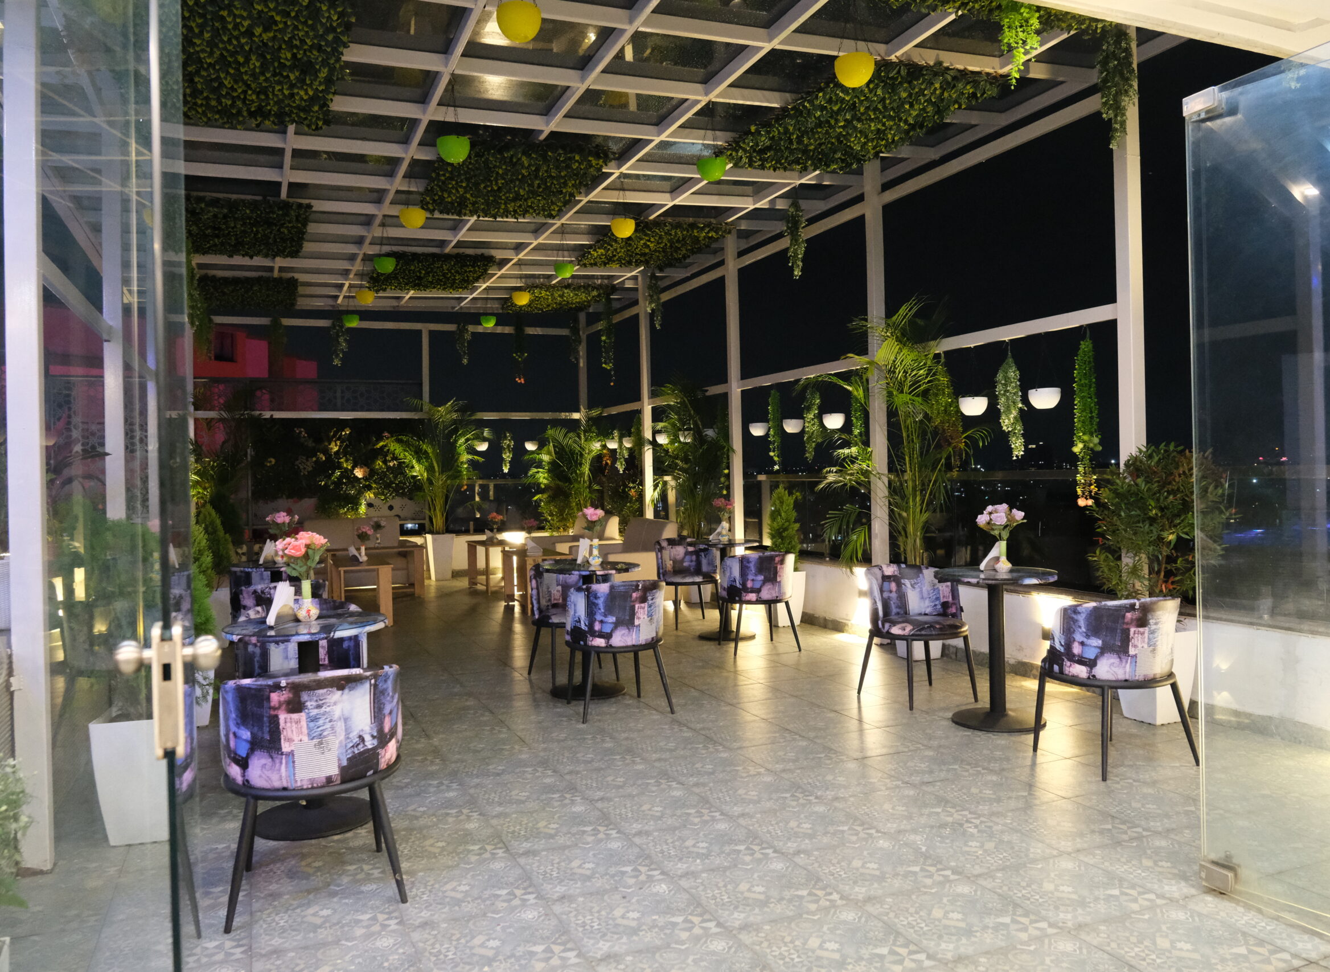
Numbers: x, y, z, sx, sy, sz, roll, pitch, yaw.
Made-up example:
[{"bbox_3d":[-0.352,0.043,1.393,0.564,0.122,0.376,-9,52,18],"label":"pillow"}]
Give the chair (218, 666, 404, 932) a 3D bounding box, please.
[{"bbox_3d":[-1.102,0.904,3.055,0.548,0.716,0.563,-2,0,-21],"label":"chair"}]

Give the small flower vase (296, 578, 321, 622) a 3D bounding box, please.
[{"bbox_3d":[-1.296,0.415,3.528,0.083,0.150,0.083,-1,0,-23],"label":"small flower vase"}]

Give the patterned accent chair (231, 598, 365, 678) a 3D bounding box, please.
[{"bbox_3d":[-1.650,0.914,4.436,0.548,0.716,0.563,-2,0,-23],"label":"patterned accent chair"}]

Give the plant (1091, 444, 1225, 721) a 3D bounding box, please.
[{"bbox_3d":[2.415,0.470,4.819,0.660,1.360,0.660,-1,0,-23],"label":"plant"}]

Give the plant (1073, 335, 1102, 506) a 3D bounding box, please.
[{"bbox_3d":[2.290,-0.355,5.274,0.146,0.926,0.143,-1,1,24],"label":"plant"}]

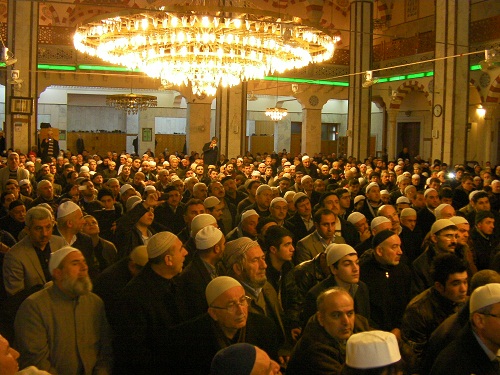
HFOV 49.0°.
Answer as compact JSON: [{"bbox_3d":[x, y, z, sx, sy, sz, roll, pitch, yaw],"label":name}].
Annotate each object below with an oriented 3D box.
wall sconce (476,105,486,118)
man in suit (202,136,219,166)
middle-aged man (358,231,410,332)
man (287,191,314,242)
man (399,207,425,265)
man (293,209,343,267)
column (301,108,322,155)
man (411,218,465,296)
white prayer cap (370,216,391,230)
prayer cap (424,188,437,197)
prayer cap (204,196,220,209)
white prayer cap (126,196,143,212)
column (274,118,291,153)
[{"bbox_3d":[6.326,-2.077,15.000,0.260,0.370,0.260,0,6,-19],"label":"wall sconce"},{"bbox_3d":[-0.946,-0.409,13.557,0.500,1.680,0.400,-1,6,-22],"label":"man in suit"},{"bbox_3d":[0.941,0.759,3.717,0.550,0.920,0.600,0,6,-15],"label":"middle-aged man"},{"bbox_3d":[0.566,0.543,5.841,0.580,0.980,0.600,-1,6,-28],"label":"man"},{"bbox_3d":[1.613,0.679,5.489,0.580,0.950,0.600,-1,6,-25],"label":"man"},{"bbox_3d":[0.583,0.643,4.465,0.550,0.920,0.600,-1,6,-28],"label":"man"},{"bbox_3d":[2.160,-1.472,19.716,0.560,2.700,0.460,0,5,-18],"label":"column"},{"bbox_3d":[1.426,0.705,4.067,0.550,0.920,0.600,-2,6,-30],"label":"man"},{"bbox_3d":[1.148,0.313,4.800,0.200,0.105,0.180,-18,-8,39],"label":"white prayer cap"},{"bbox_3d":[2.308,0.076,7.000,0.175,0.110,0.190,-12,-10,-2],"label":"prayer cap"},{"bbox_3d":[-0.393,0.156,5.750,0.185,0.110,0.170,-8,-3,0],"label":"prayer cap"},{"bbox_3d":[-1.266,0.180,6.000,0.195,0.110,0.175,-20,-3,22],"label":"white prayer cap"},{"bbox_3d":[1.421,-1.980,24.606,0.600,2.500,0.500,0,6,-19],"label":"column"}]

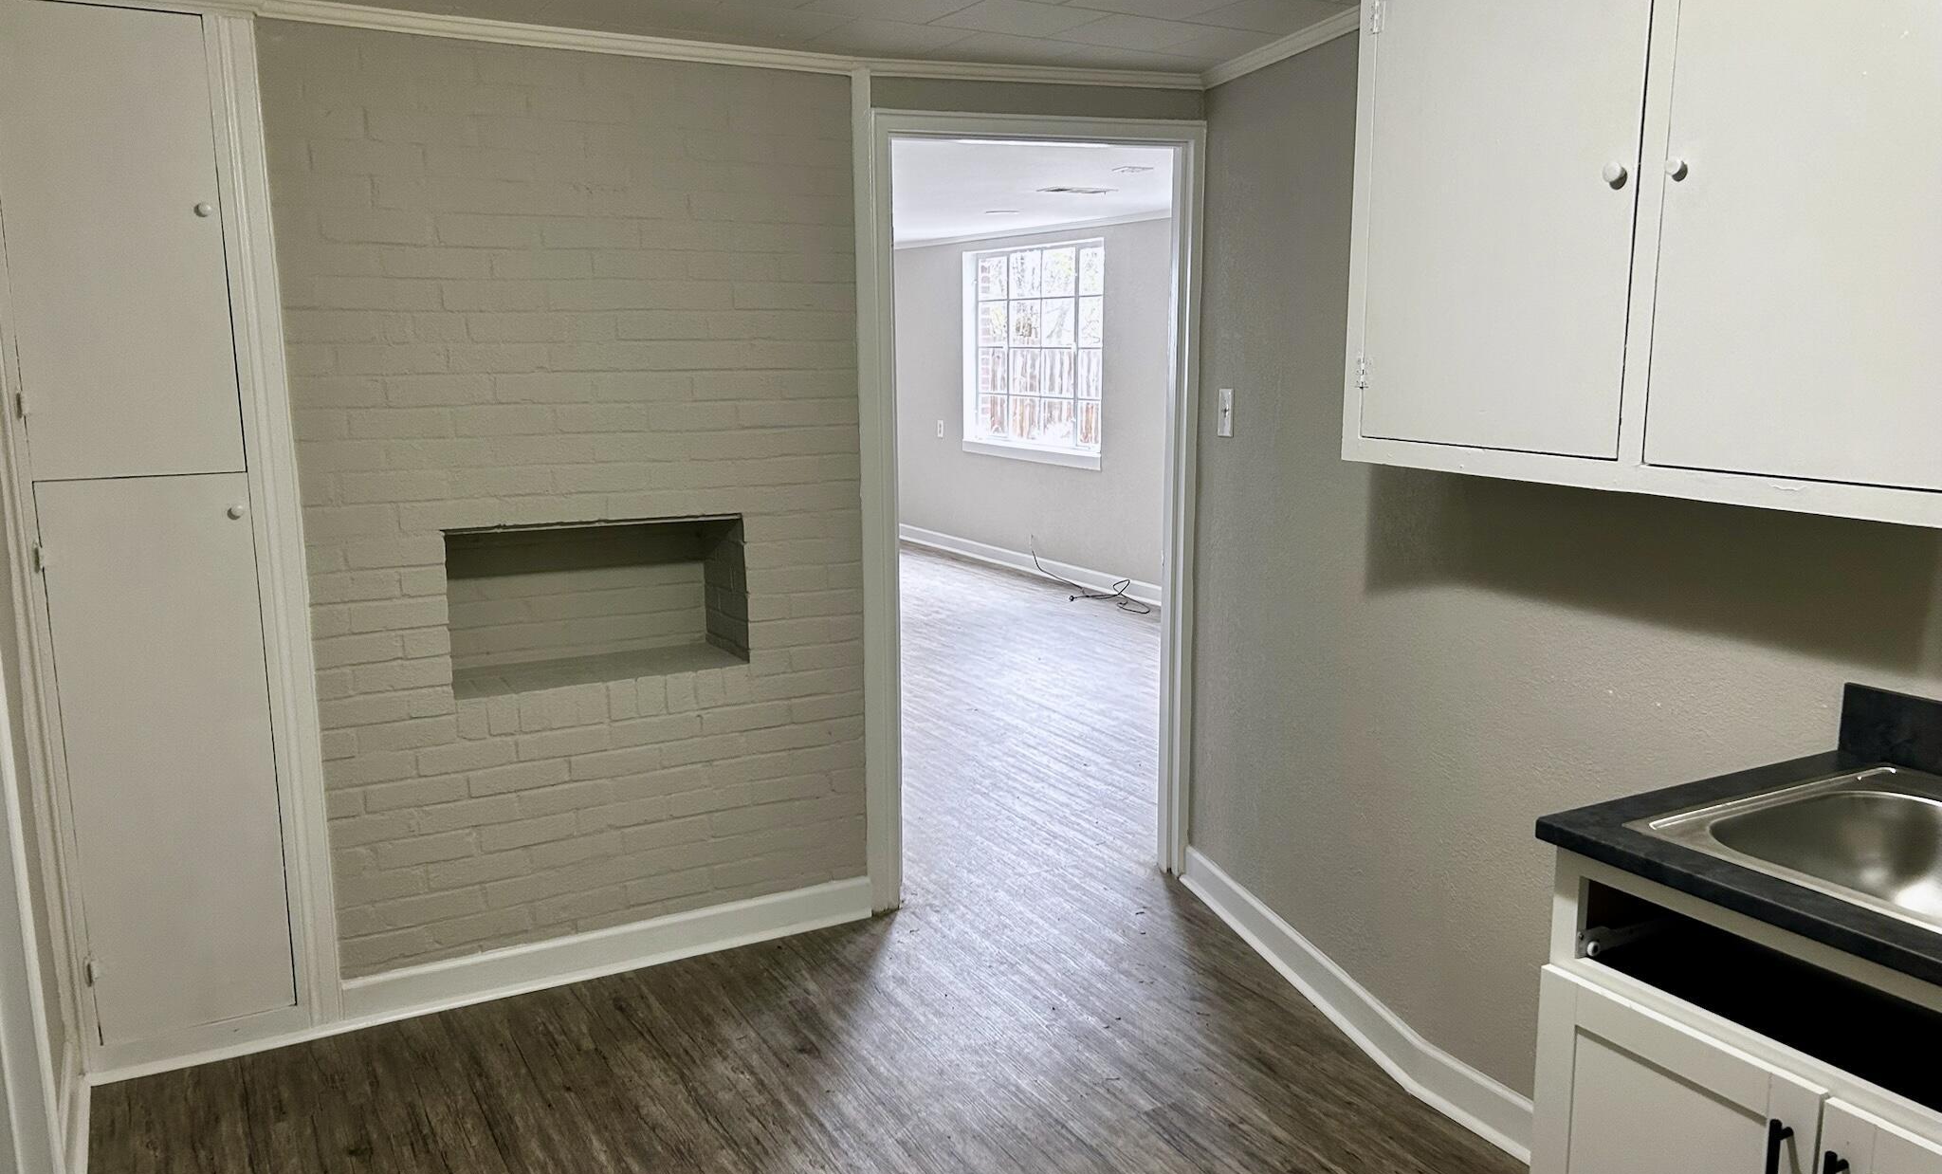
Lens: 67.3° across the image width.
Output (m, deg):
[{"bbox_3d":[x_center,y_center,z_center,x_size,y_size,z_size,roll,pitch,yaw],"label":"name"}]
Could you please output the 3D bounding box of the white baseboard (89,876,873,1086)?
[{"bbox_3d":[-1.046,0.900,3.443,1.786,0.106,0.030,-6,12,-28],"label":"white baseboard"}]

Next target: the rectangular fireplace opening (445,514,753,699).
[{"bbox_3d":[-0.923,0.015,3.536,0.693,0.377,0.280,-6,12,-28],"label":"rectangular fireplace opening"}]

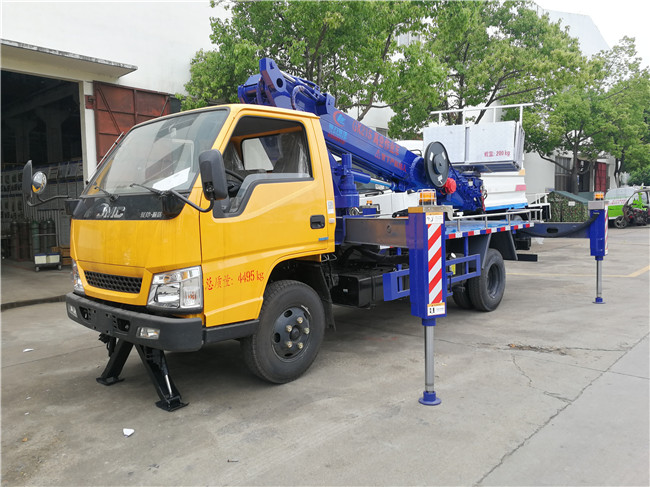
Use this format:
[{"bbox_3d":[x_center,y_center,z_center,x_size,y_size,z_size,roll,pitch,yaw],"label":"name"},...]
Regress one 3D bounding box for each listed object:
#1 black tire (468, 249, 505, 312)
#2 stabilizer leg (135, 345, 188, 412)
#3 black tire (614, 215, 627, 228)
[{"bbox_3d":[1.989,0.466,6.186,0.195,0.775,0.775,2,5,41],"label":"black tire"},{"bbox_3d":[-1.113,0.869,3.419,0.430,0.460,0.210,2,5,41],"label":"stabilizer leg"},{"bbox_3d":[15.653,-1.121,26.800,0.640,0.640,0.190,0,4,20],"label":"black tire"}]

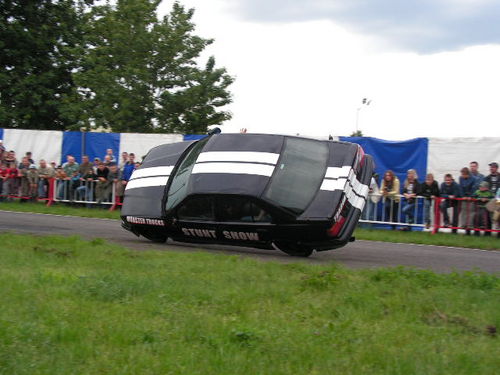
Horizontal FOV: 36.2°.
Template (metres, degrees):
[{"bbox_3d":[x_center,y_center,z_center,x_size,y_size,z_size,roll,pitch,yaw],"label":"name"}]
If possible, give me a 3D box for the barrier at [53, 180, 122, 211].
[{"bbox_3d":[-5.900,0.240,27.400,2.500,1.000,0.500,3,1,22],"label":"barrier"}]

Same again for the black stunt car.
[{"bbox_3d":[-0.208,-0.005,12.550,4.420,1.730,1.370,2,-35,31],"label":"black stunt car"}]

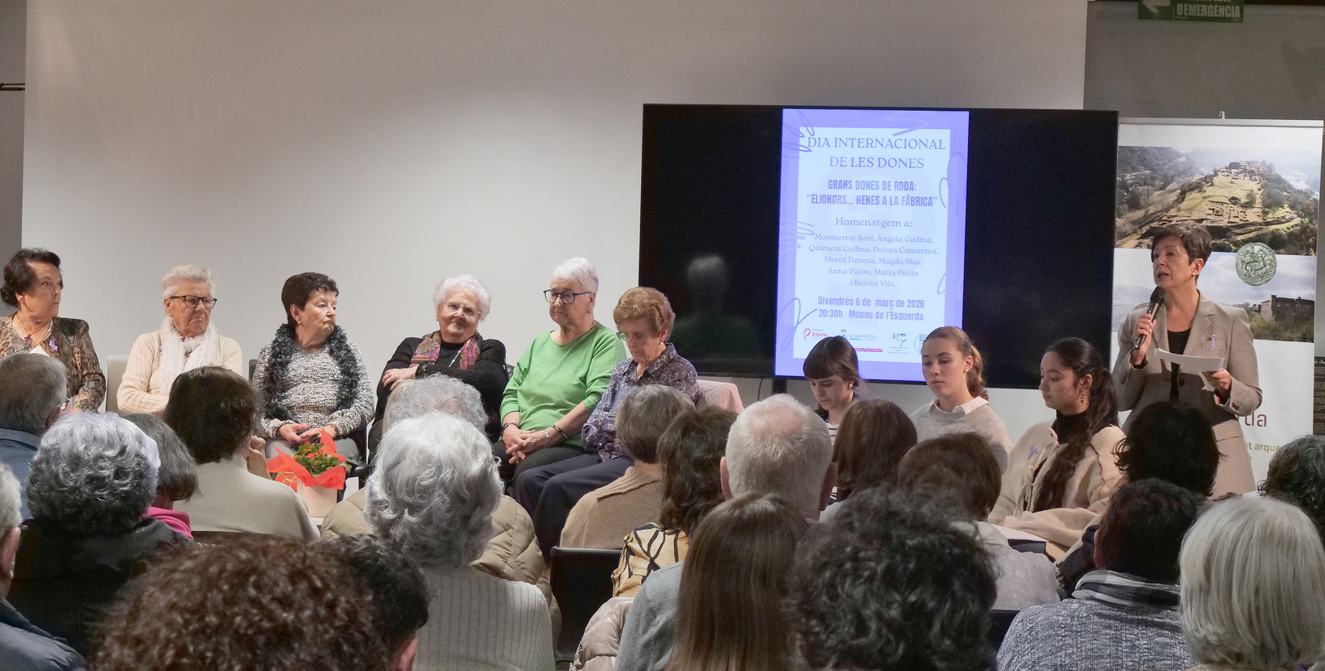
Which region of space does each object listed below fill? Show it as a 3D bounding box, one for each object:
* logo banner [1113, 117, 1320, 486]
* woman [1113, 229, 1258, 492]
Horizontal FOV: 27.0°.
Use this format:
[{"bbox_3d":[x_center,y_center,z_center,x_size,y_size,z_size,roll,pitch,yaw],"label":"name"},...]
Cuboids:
[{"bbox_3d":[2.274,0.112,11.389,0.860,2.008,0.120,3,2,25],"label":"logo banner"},{"bbox_3d":[1.918,0.370,10.177,0.520,1.563,0.400,3,3,28],"label":"woman"}]

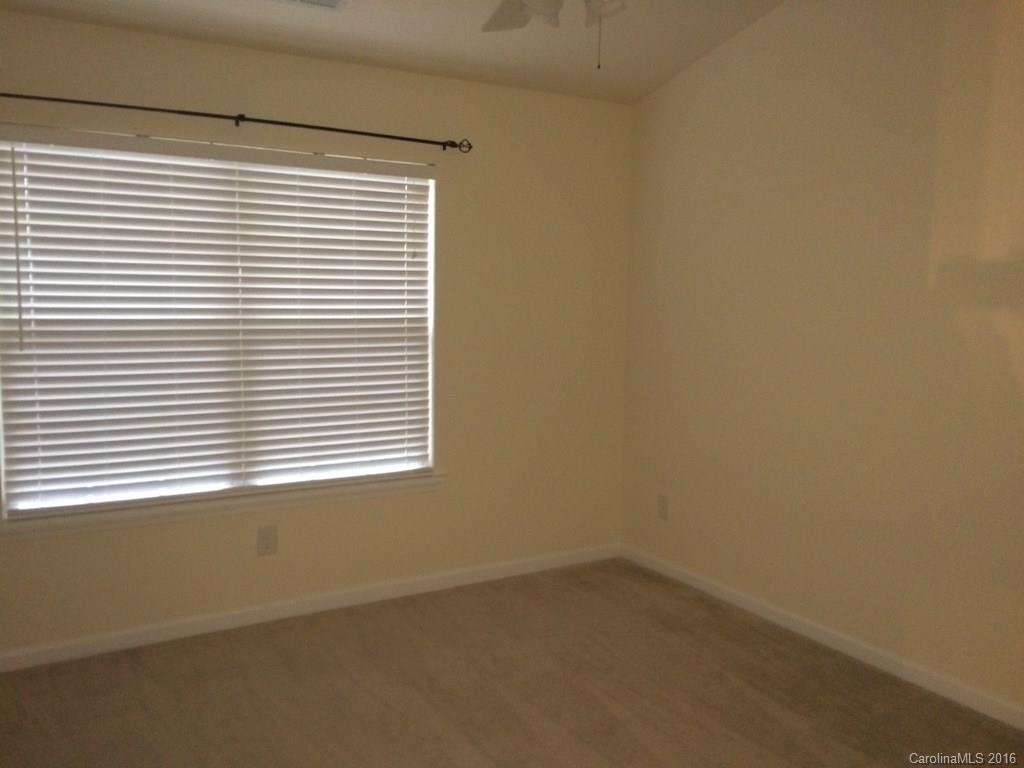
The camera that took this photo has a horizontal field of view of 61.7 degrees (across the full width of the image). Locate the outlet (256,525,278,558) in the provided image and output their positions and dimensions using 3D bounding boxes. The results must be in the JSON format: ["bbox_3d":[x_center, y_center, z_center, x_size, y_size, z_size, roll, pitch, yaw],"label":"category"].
[{"bbox_3d":[-1.046,0.675,3.676,0.081,0.124,0.012,-3,7,-31],"label":"outlet"}]

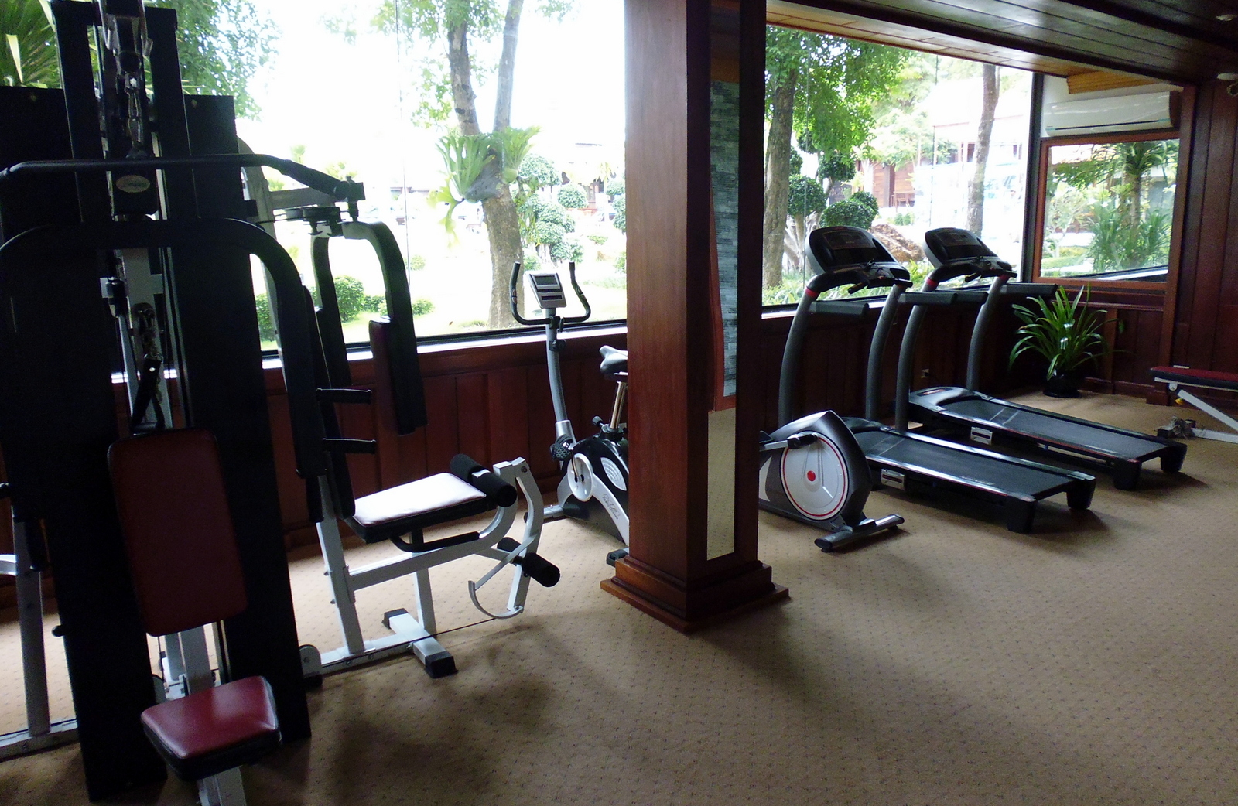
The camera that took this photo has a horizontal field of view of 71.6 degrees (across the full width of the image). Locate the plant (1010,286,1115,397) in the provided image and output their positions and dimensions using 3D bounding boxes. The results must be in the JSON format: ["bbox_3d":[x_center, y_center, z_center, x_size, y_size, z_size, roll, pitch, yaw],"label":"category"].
[{"bbox_3d":[4.126,-0.564,7.856,0.834,0.998,0.834,-9,13,-35],"label":"plant"}]

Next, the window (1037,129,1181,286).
[{"bbox_3d":[4.387,-1.741,7.779,0.104,1.274,1.185,-9,13,-35],"label":"window"}]

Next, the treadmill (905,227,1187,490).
[{"bbox_3d":[2.706,-0.392,5.694,0.864,1.520,1.758,-9,13,-35],"label":"treadmill"}]

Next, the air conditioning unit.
[{"bbox_3d":[4.294,-2.542,7.568,0.194,0.283,1.006,-9,13,-35],"label":"air conditioning unit"}]

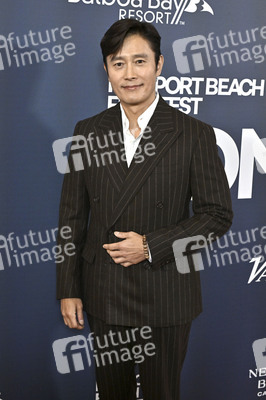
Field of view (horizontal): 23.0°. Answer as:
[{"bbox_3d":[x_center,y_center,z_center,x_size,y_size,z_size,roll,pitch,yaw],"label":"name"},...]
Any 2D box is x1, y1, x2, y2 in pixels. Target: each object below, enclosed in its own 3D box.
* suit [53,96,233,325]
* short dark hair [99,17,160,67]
[{"bbox_3d":[0.034,0.027,2.100,0.560,0.720,0.340,5,10,20],"label":"suit"},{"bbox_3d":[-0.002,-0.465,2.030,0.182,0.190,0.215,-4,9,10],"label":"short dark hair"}]

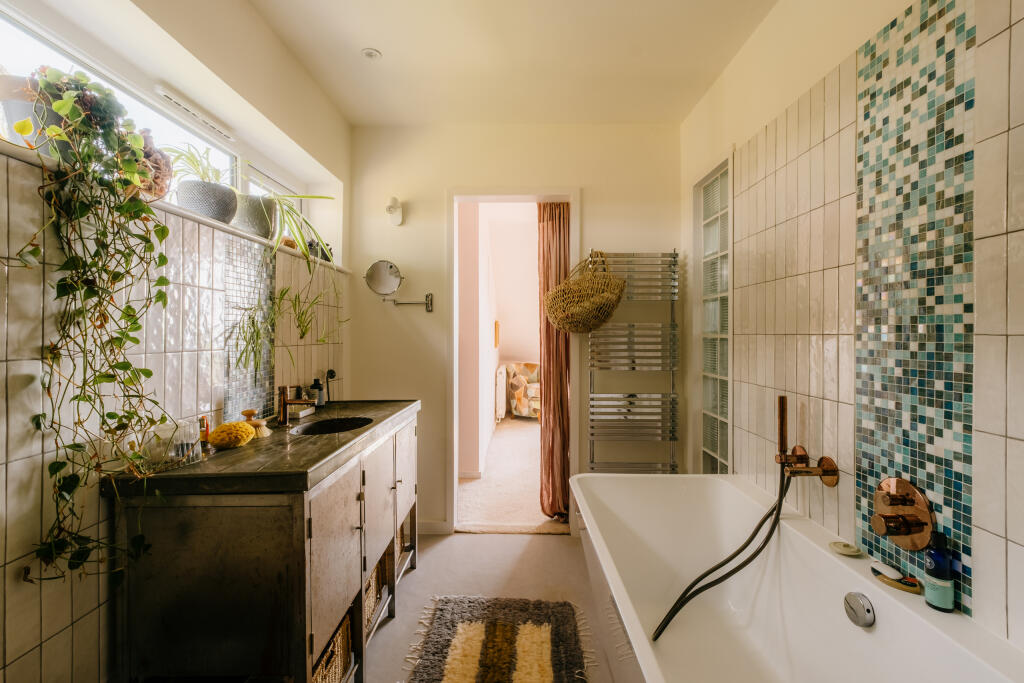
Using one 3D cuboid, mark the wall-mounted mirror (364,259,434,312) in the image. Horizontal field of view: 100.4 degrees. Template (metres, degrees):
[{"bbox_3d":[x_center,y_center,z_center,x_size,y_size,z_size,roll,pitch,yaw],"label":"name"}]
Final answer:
[{"bbox_3d":[-0.656,-0.321,2.485,0.400,0.300,0.130,0,1,0],"label":"wall-mounted mirror"}]

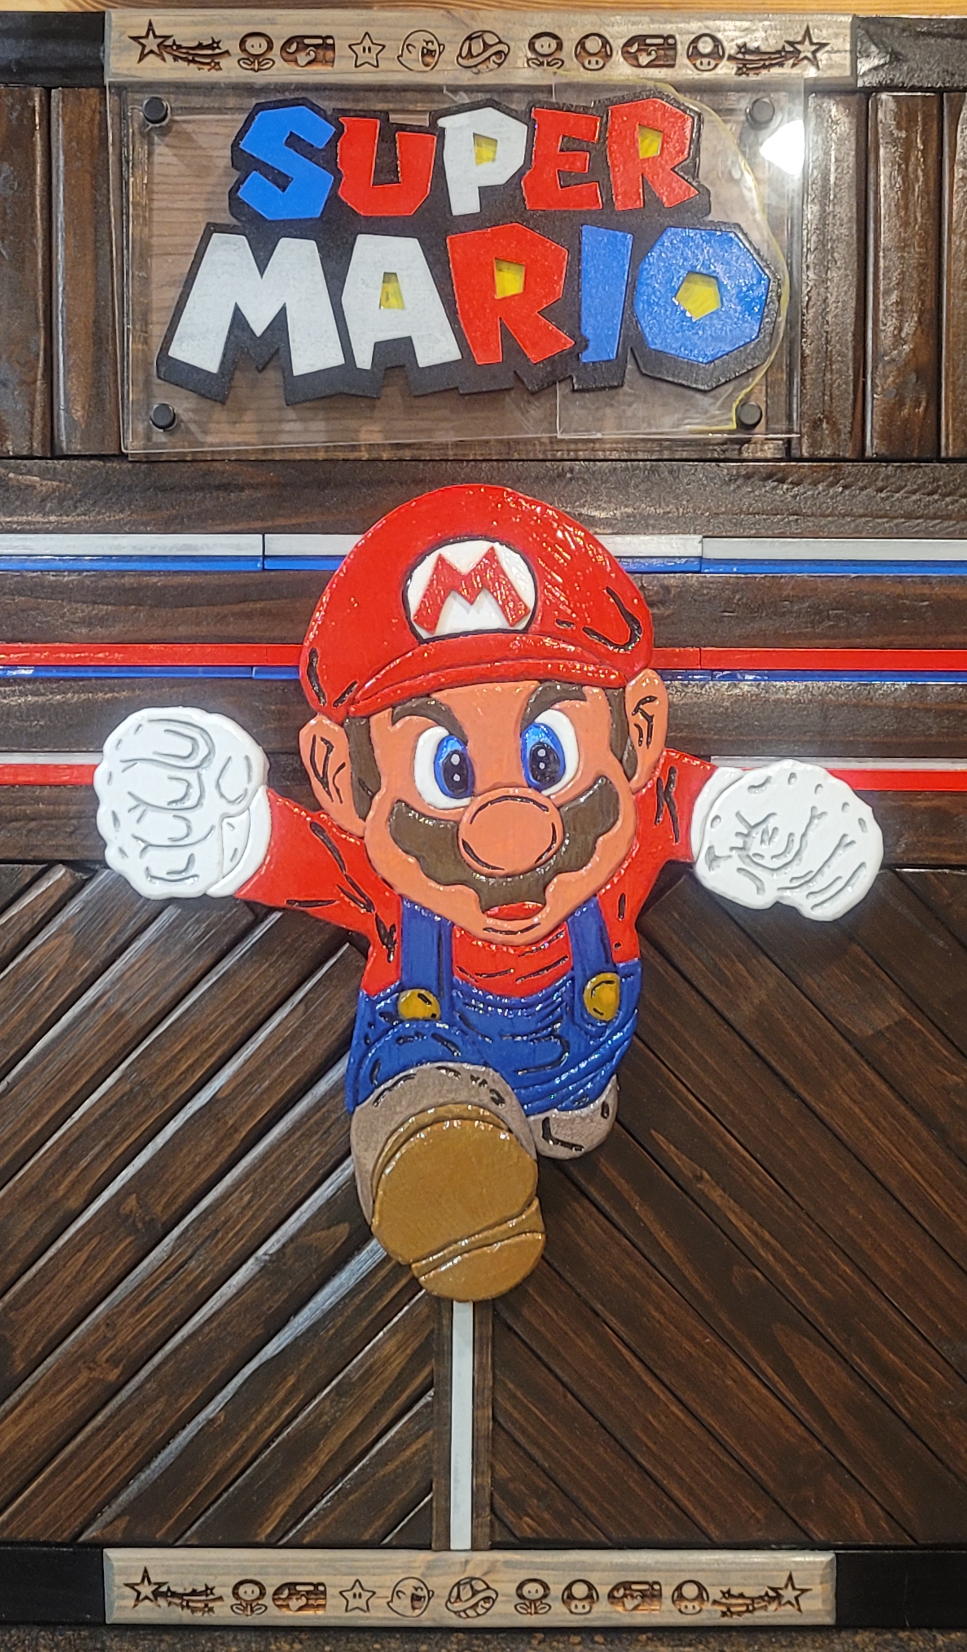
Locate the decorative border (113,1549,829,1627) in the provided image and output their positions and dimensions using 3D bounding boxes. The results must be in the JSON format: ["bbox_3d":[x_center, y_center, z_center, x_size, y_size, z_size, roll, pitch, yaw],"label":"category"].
[{"bbox_3d":[-0.007,0.370,0.815,0.356,0.038,0.020,0,1,0],"label":"decorative border"}]

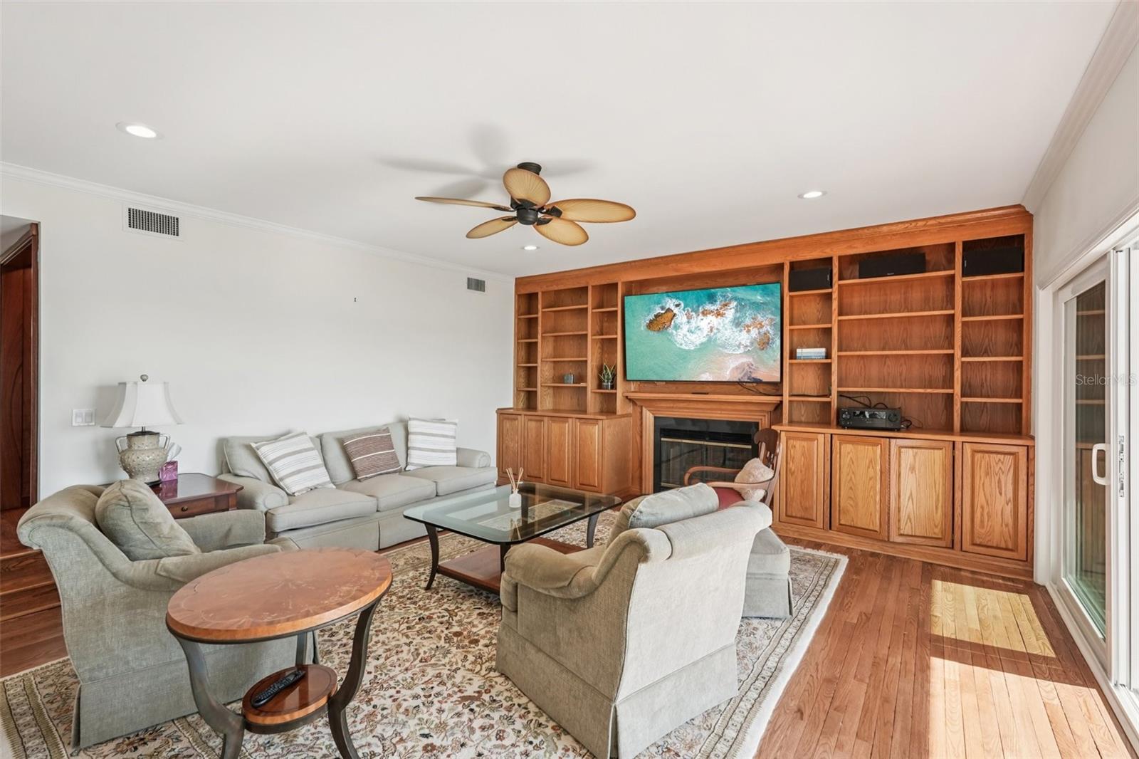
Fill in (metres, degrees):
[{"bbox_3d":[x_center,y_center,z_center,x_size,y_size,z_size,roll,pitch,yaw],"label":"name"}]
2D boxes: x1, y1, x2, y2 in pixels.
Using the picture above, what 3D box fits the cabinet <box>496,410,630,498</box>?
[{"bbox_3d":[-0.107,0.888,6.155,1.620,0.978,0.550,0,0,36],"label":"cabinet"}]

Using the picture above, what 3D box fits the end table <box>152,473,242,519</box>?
[{"bbox_3d":[-2.713,1.041,3.343,0.920,0.640,0.720,0,0,36],"label":"end table"}]

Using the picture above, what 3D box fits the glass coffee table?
[{"bbox_3d":[-0.367,1.129,3.538,1.085,0.493,1.285,0,0,36],"label":"glass coffee table"}]

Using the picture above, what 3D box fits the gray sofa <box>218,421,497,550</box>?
[{"bbox_3d":[-1.748,0.907,4.459,0.990,0.920,2.120,0,0,37],"label":"gray sofa"}]

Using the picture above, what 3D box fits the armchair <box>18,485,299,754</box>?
[{"bbox_3d":[-1.761,0.922,2.358,0.970,0.890,0.800,0,0,-35],"label":"armchair"}]

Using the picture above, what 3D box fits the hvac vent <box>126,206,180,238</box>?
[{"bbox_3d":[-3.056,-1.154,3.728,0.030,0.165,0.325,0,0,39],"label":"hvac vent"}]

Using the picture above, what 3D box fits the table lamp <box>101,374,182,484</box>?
[{"bbox_3d":[-2.854,0.342,3.398,0.390,0.750,0.410,0,0,36],"label":"table lamp"}]

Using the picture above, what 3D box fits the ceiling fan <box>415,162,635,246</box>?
[{"bbox_3d":[-0.253,-1.127,3.095,1.320,0.370,1.320,0,0,36],"label":"ceiling fan"}]

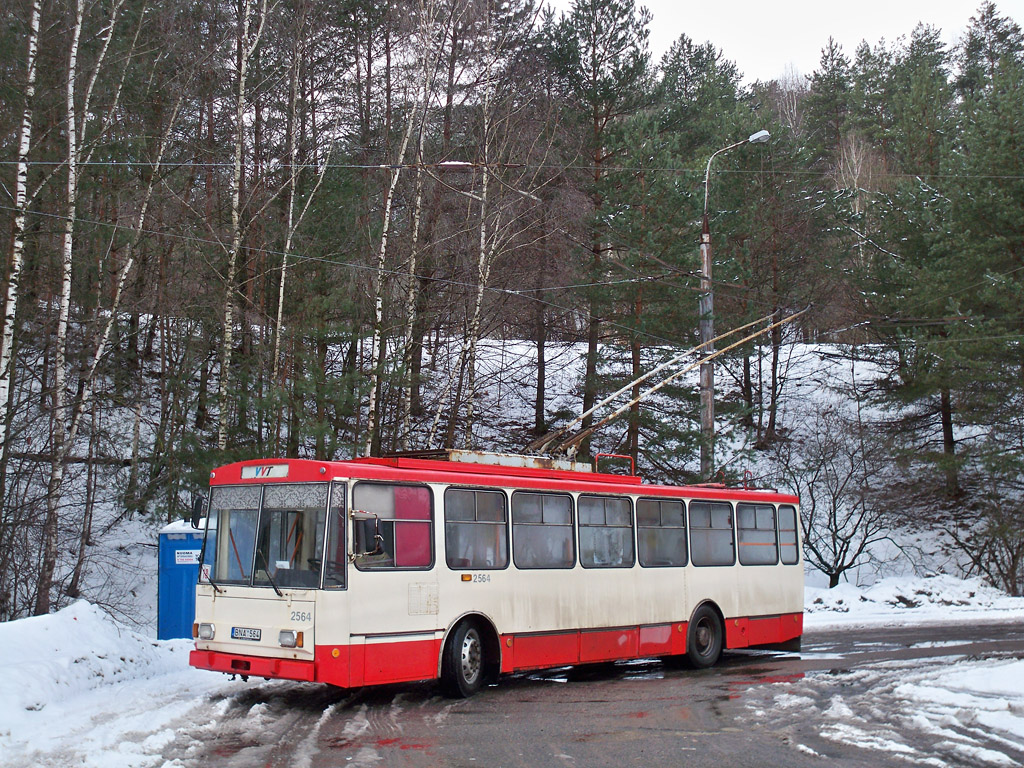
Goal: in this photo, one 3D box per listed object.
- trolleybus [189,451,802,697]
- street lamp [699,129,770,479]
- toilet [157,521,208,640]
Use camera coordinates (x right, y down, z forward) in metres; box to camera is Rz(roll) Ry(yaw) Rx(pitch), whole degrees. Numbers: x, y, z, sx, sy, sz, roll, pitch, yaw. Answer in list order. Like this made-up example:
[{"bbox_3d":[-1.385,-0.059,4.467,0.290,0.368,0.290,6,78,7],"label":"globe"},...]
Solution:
[{"bbox_3d":[0.596,2.727,19.790,2.500,3.300,11.350,-6,-9,40],"label":"trolleybus"},{"bbox_3d":[5.082,-0.124,29.921,1.620,11.520,0.320,-4,-8,33],"label":"street lamp"},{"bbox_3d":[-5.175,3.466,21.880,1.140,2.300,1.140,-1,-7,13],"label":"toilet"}]

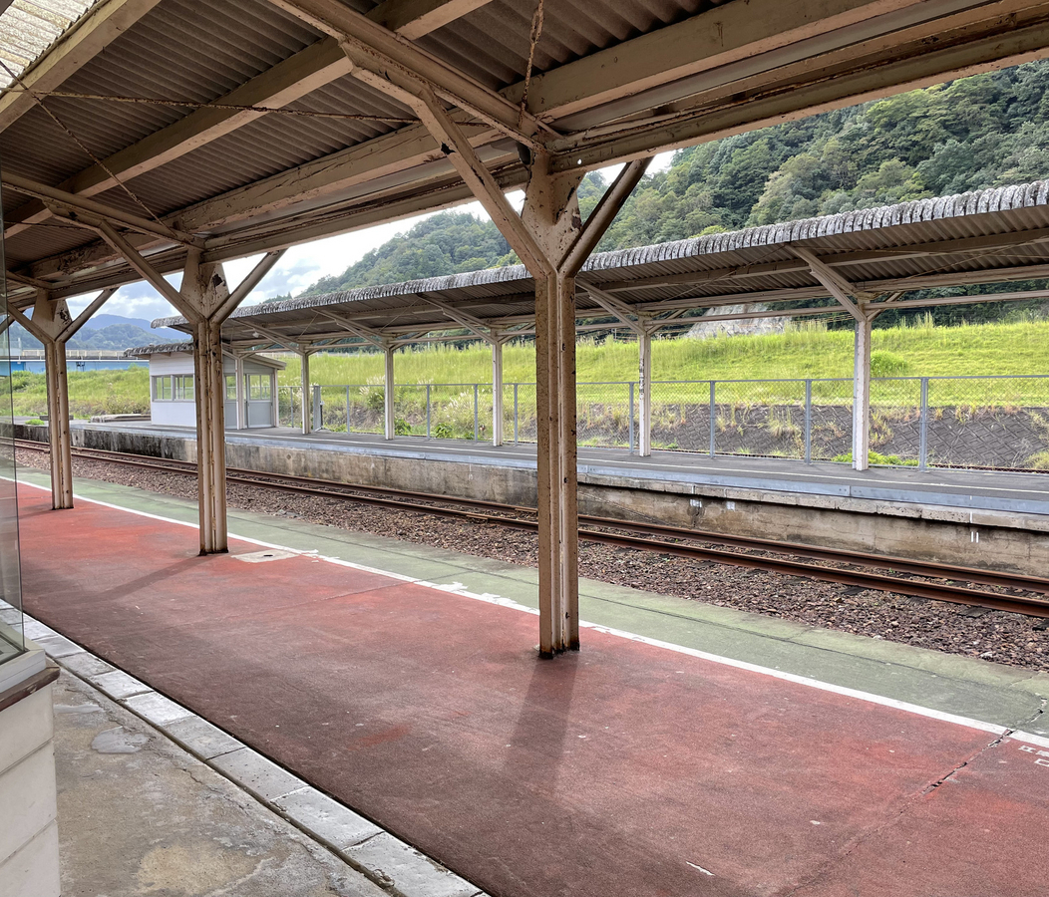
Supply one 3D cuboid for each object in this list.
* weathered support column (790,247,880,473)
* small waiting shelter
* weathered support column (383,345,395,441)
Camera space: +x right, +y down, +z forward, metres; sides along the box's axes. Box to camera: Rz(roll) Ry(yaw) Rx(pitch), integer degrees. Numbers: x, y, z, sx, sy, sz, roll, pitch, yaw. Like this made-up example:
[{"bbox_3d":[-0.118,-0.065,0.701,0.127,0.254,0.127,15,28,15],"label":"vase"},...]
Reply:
[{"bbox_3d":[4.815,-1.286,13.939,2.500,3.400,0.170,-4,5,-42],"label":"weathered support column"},{"bbox_3d":[-12.637,-2.448,35.435,3.200,3.130,8.000,-4,5,-42],"label":"small waiting shelter"},{"bbox_3d":[-3.710,-1.572,24.839,0.200,2.650,0.150,-4,5,-42],"label":"weathered support column"}]

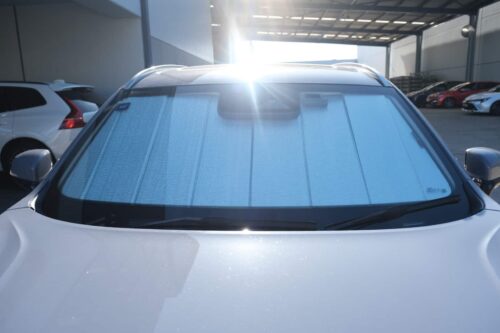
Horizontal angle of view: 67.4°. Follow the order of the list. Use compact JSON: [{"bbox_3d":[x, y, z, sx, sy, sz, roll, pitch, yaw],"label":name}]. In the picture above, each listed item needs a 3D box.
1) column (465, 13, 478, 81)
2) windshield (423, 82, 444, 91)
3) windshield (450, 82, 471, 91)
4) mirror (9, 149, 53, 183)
[{"bbox_3d":[14.571,-6.990,24.705,0.370,5.930,0.270,-1,11,2],"label":"column"},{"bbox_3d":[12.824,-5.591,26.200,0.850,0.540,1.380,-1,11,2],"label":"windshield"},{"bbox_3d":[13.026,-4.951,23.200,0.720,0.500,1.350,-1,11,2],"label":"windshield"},{"bbox_3d":[-0.915,0.004,1.560,0.200,0.150,0.125,-2,11,1],"label":"mirror"}]

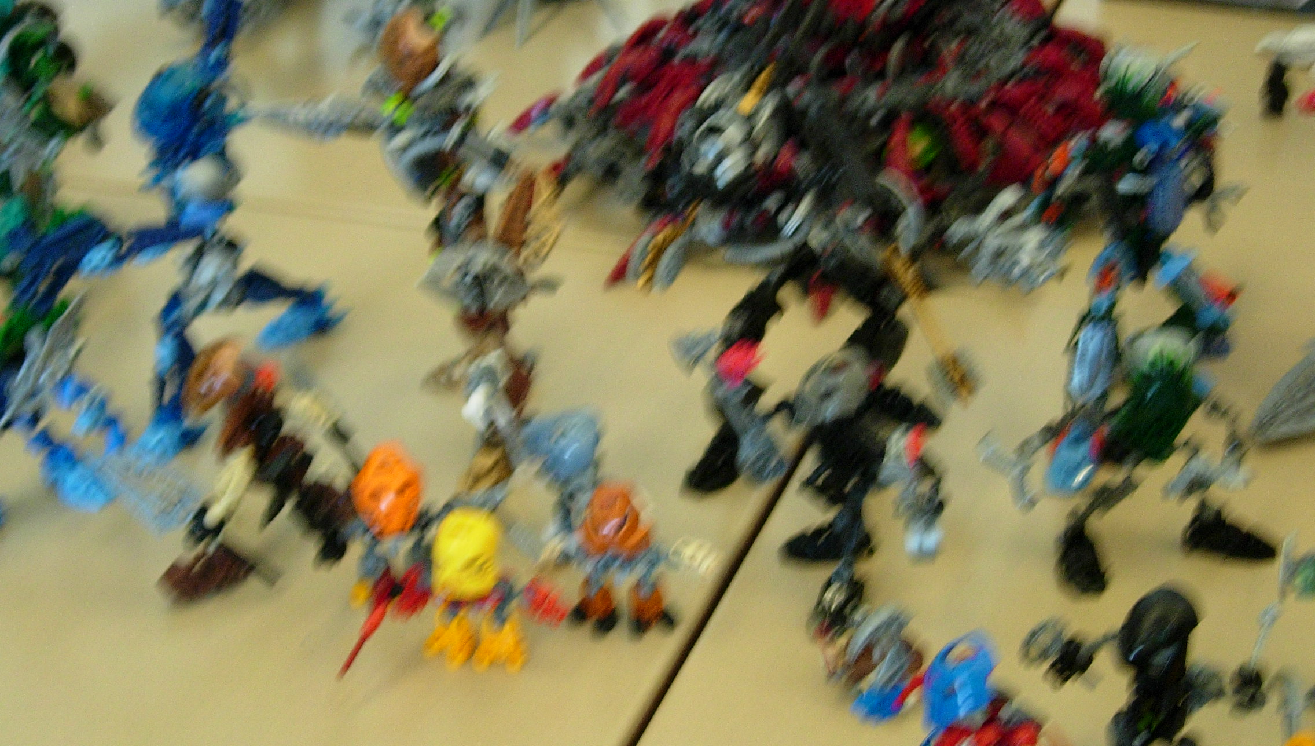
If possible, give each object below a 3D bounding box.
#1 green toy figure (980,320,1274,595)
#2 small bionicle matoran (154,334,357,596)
[{"bbox_3d":[0.190,0.033,0.953,0.107,0.089,0.072,-8,28,-9],"label":"green toy figure"},{"bbox_3d":[-0.166,0.039,0.971,0.067,0.094,0.054,17,34,33],"label":"small bionicle matoran"}]

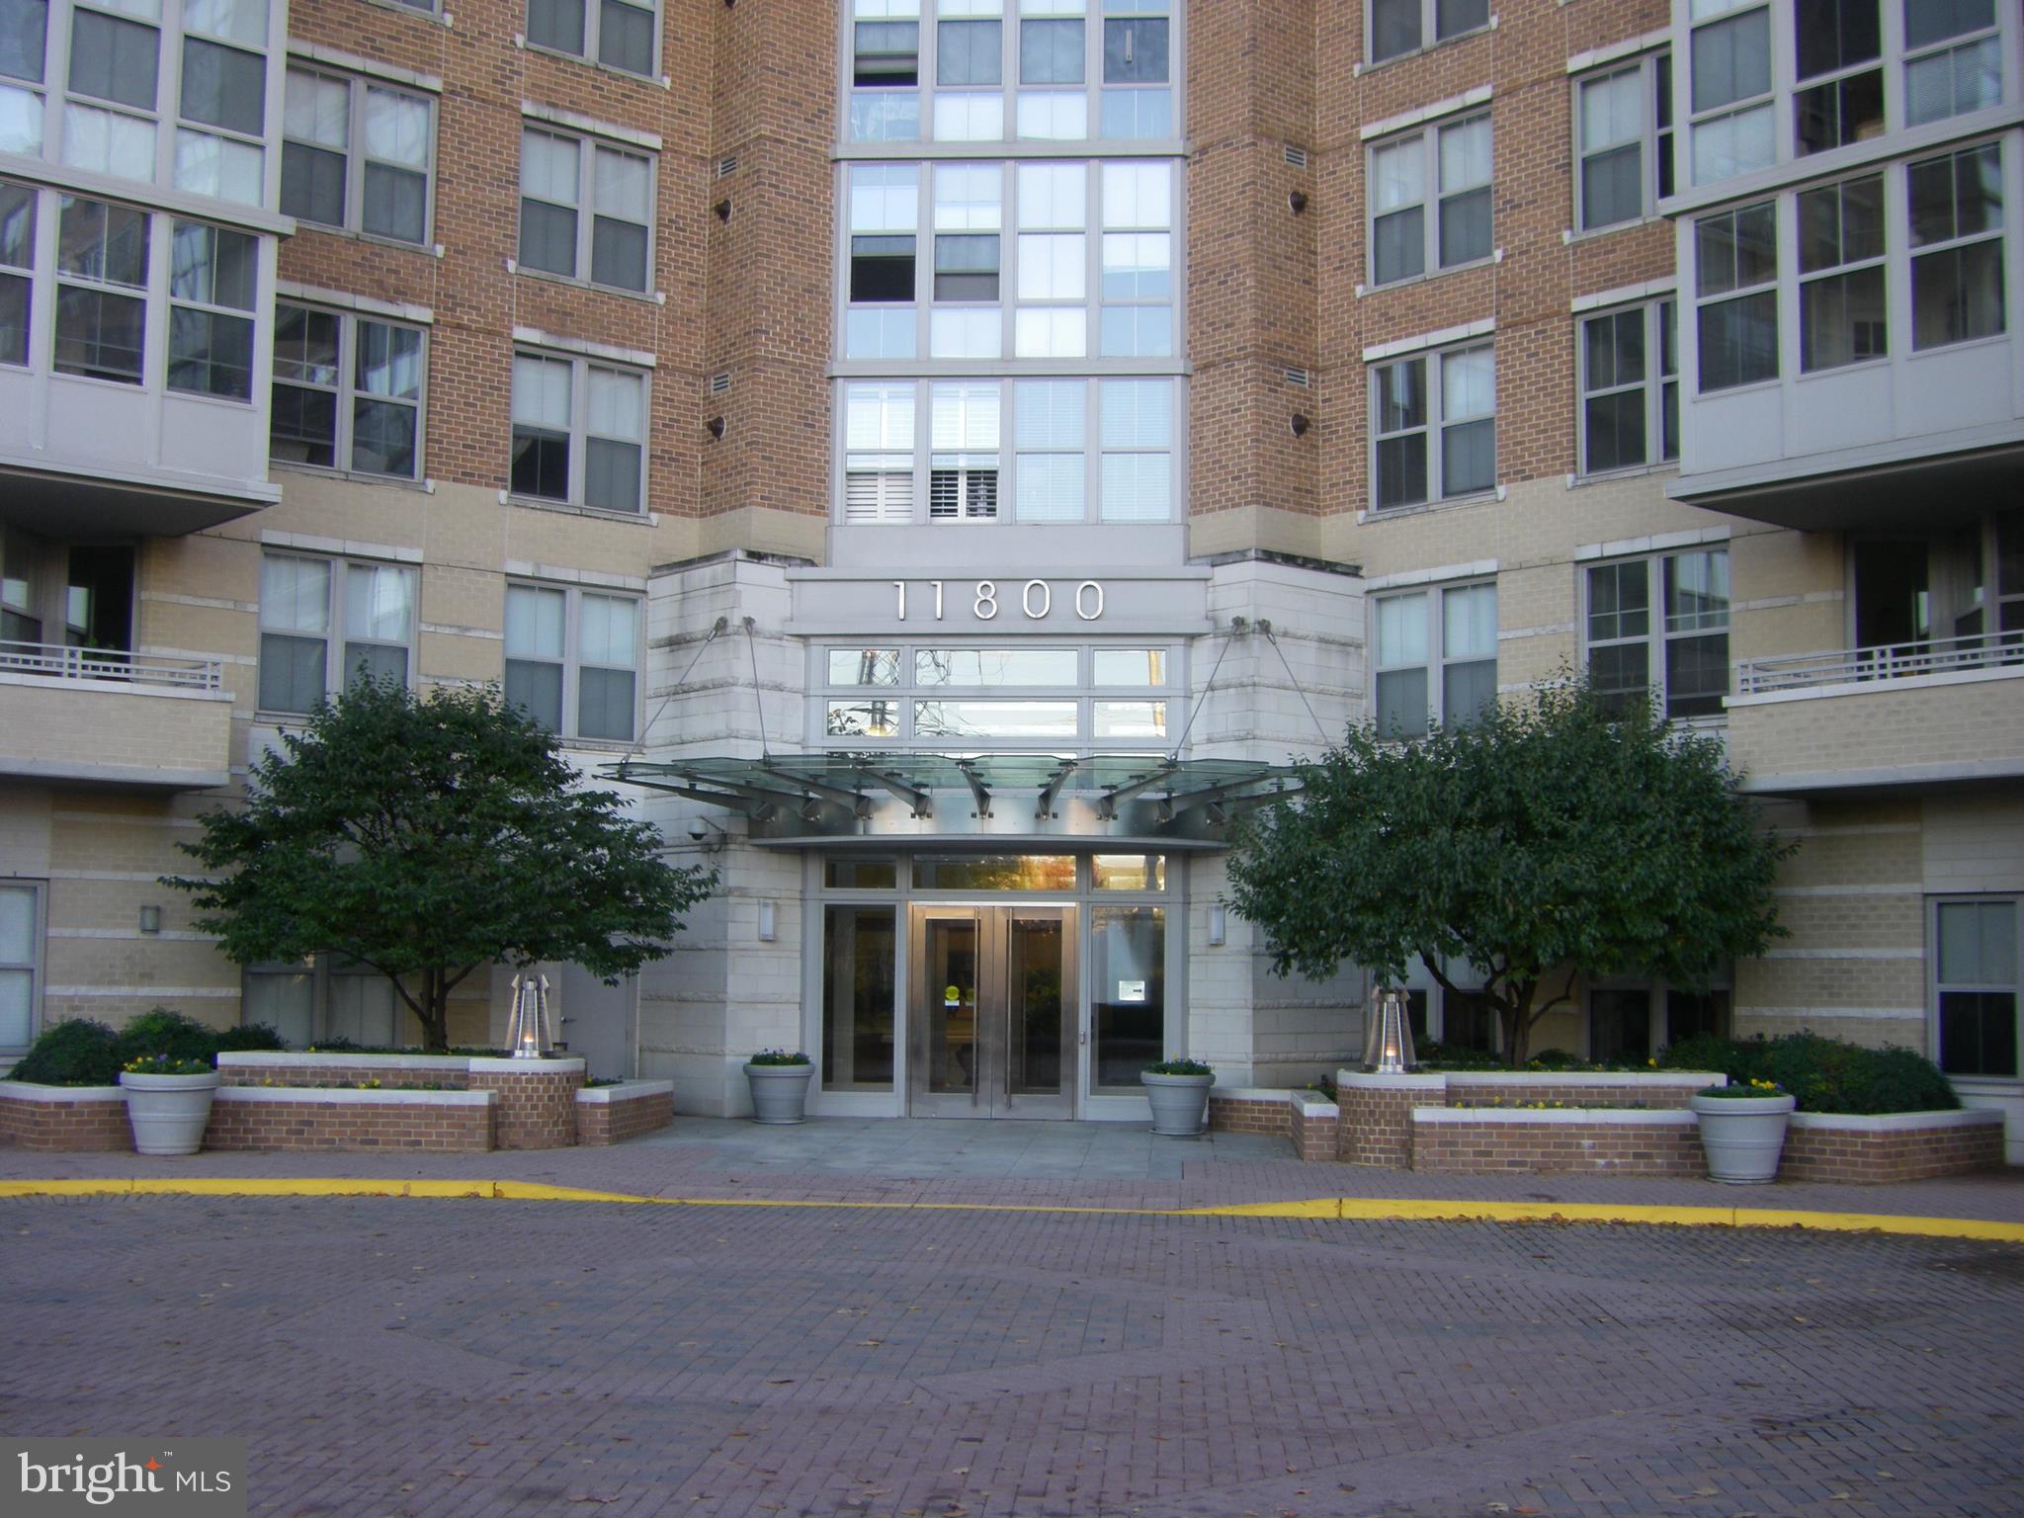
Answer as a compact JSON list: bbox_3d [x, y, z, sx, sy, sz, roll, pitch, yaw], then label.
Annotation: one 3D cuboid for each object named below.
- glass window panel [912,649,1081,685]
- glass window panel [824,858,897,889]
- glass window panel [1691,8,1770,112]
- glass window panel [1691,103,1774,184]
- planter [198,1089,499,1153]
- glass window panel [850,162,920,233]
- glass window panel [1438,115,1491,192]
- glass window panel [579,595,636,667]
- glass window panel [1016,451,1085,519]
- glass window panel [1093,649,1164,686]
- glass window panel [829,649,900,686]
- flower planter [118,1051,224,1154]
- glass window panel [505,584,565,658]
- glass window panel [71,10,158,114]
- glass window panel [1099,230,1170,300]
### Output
[{"bbox_3d":[-0.193,-1.064,28.492,1.913,0.425,0.050,0,-5,4],"label":"glass window panel"},{"bbox_3d":[-1.736,1.325,28.383,0.865,0.365,0.050,0,-5,4],"label":"glass window panel"},{"bbox_3d":[6.704,-6.506,22.901,0.060,0.822,0.841,5,-7,-41],"label":"glass window panel"},{"bbox_3d":[6.870,-5.861,23.419,0.060,0.591,0.901,5,-7,-41],"label":"glass window panel"},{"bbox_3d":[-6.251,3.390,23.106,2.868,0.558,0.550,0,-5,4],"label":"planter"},{"bbox_3d":[-1.549,-6.875,30.072,0.837,0.855,0.060,0,-5,4],"label":"glass window panel"},{"bbox_3d":[5.220,-6.929,28.264,0.060,0.852,0.744,5,-7,-41],"label":"glass window panel"},{"bbox_3d":[-4.908,-1.563,29.851,0.779,0.813,0.060,5,-7,-41],"label":"glass window panel"},{"bbox_3d":[0.472,-3.296,29.625,0.831,0.823,0.060,0,-5,4],"label":"glass window panel"},{"bbox_3d":[1.376,-1.065,28.698,0.849,0.425,0.060,0,-5,4],"label":"glass window panel"},{"bbox_3d":[-1.718,-1.066,28.674,0.855,0.419,0.060,0,-5,4],"label":"glass window panel"},{"bbox_3d":[-7.510,3.065,21.978,0.885,0.903,0.885,0,-5,4],"label":"flower planter"},{"bbox_3d":[-5.665,-1.632,29.197,0.785,0.810,0.060,5,-7,-41],"label":"glass window panel"},{"bbox_3d":[-8.473,-6.603,23.215,0.833,0.817,0.060,5,-7,-41],"label":"glass window panel"},{"bbox_3d":[1.481,-5.991,29.676,0.840,0.860,0.050,0,-5,4],"label":"glass window panel"}]

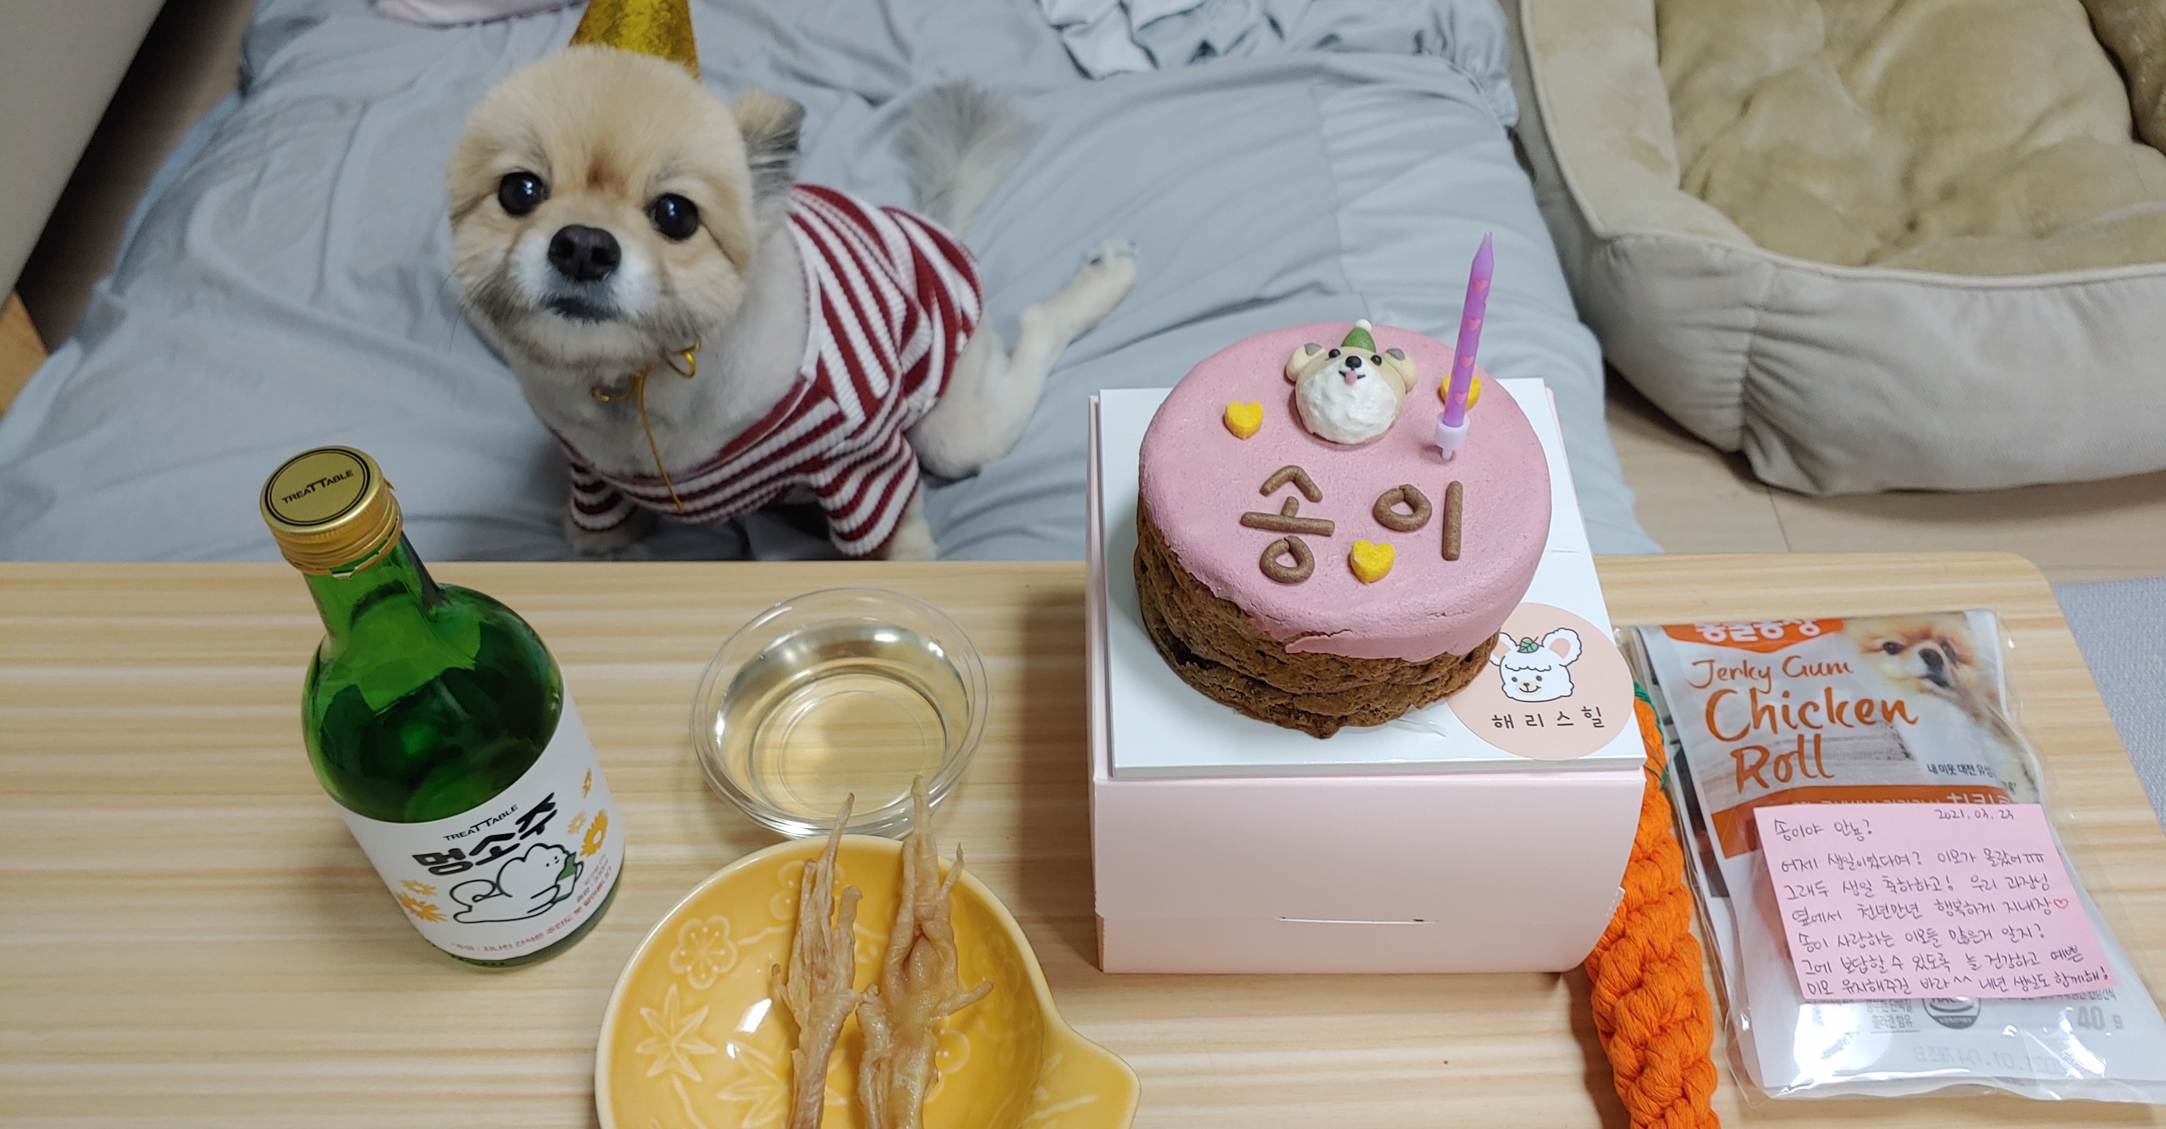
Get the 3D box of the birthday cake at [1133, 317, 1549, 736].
[{"bbox_3d":[0.071,-0.015,0.438,0.108,0.068,0.108,0,50,0],"label":"birthday cake"}]

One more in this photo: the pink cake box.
[{"bbox_3d":[0.080,0.037,0.518,0.151,0.123,0.151,0,50,0],"label":"pink cake box"}]

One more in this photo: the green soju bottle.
[{"bbox_3d":[-0.193,0.043,0.468,0.073,0.192,0.073,-29,56,-22],"label":"green soju bottle"}]

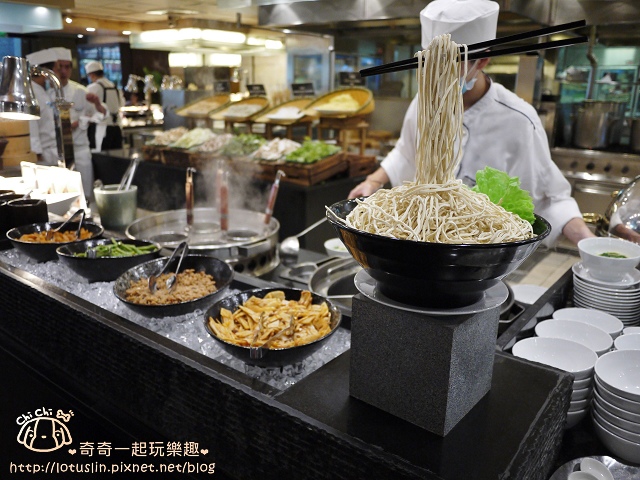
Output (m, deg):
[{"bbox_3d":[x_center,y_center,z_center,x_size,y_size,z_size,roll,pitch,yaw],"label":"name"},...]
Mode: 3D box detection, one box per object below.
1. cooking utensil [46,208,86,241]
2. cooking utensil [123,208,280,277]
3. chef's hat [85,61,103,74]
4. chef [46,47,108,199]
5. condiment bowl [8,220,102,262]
[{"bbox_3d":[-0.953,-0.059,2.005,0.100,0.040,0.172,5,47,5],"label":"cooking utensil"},{"bbox_3d":[-0.397,0.011,1.807,0.530,0.125,0.530,-4,17,-17],"label":"cooking utensil"},{"bbox_3d":[-2.514,-1.914,5.750,0.210,0.120,0.185,-2,15,15],"label":"chef's hat"},{"bbox_3d":[-2.236,-0.878,4.896,0.580,1.760,0.400,-2,17,-13],"label":"chef"},{"bbox_3d":[-1.016,0.021,2.008,0.336,0.105,0.336,1,16,0],"label":"condiment bowl"}]

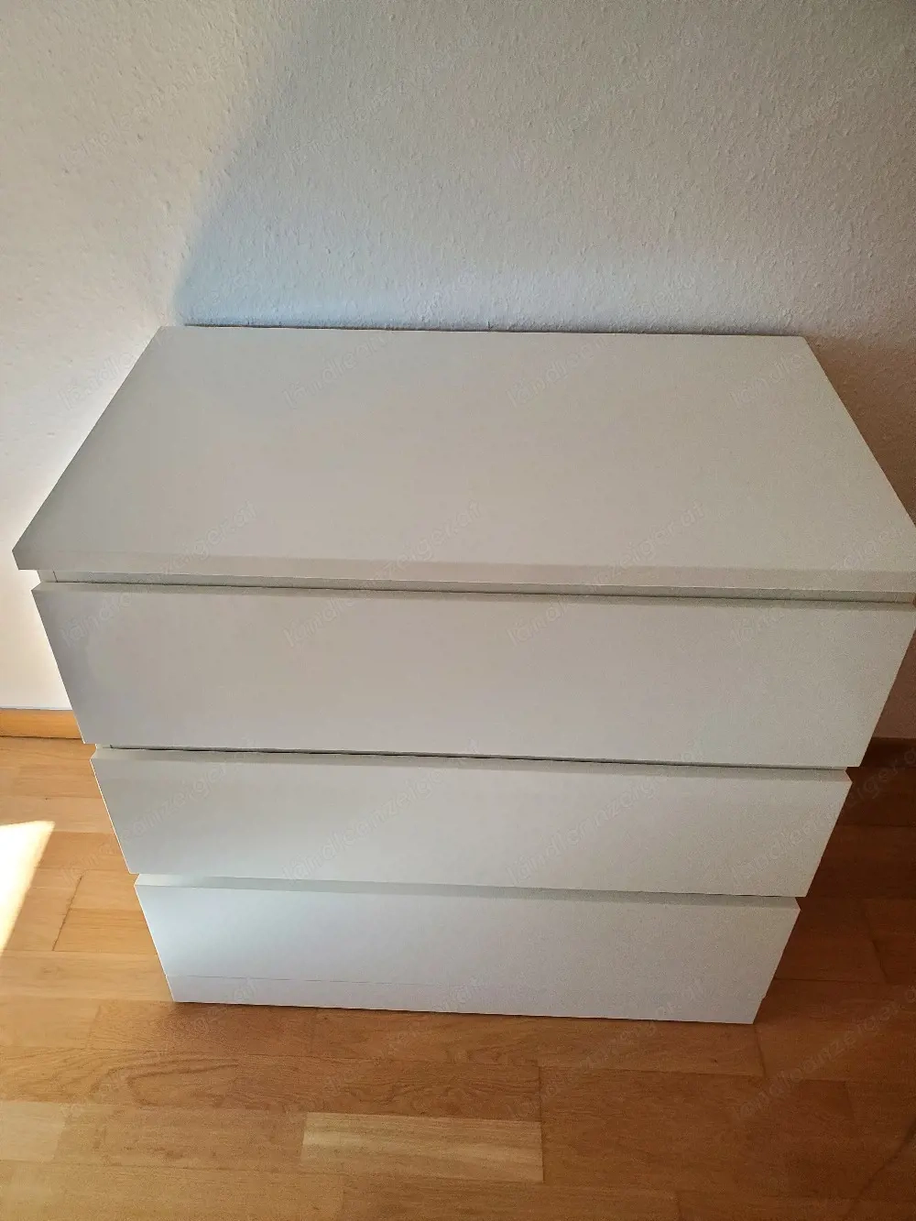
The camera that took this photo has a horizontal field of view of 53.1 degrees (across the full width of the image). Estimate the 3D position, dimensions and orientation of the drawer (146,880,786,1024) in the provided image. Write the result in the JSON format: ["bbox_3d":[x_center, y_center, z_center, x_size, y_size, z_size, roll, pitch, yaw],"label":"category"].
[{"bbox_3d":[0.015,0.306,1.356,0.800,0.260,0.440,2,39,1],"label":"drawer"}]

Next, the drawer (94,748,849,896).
[{"bbox_3d":[0.018,0.107,1.193,0.800,0.205,0.440,2,39,1],"label":"drawer"}]

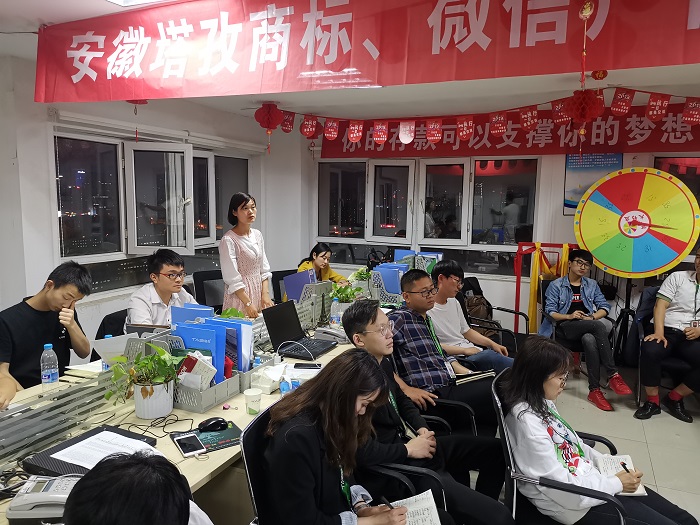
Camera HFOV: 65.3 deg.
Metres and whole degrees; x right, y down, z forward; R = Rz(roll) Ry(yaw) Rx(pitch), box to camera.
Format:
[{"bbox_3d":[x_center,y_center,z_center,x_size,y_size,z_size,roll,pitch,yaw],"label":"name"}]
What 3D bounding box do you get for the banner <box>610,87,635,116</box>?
[{"bbox_3d":[2.358,-1.392,4.750,0.185,0.240,0.012,12,10,21],"label":"banner"}]

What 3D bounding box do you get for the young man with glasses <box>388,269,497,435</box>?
[{"bbox_3d":[0.570,0.666,2.960,0.800,1.235,0.540,4,8,25],"label":"young man with glasses"}]

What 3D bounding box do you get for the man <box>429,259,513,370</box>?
[{"bbox_3d":[0.914,0.607,3.445,0.800,1.210,0.500,3,7,16],"label":"man"}]

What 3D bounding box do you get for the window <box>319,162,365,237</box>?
[{"bbox_3d":[-0.103,-0.744,6.543,0.622,0.889,0.060,4,8,25],"label":"window"}]

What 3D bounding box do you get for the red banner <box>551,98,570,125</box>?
[{"bbox_3d":[1.525,-1.085,3.938,0.145,0.197,0.010,-6,3,26],"label":"red banner"}]

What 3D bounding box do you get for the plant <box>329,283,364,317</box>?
[{"bbox_3d":[-0.021,0.274,3.834,0.225,0.270,0.225,1,7,0],"label":"plant"}]

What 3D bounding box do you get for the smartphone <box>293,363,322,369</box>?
[{"bbox_3d":[-0.211,0.528,2.768,0.145,0.009,0.071,1,7,1],"label":"smartphone"}]

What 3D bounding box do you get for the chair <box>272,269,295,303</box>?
[{"bbox_3d":[-0.353,0.560,4.773,0.600,0.960,0.600,4,7,22],"label":"chair"}]

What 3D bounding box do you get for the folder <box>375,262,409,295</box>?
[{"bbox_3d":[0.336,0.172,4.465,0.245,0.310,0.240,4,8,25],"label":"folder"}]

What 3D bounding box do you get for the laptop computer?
[{"bbox_3d":[-0.262,0.371,3.025,0.305,0.246,0.345,4,7,22],"label":"laptop computer"}]

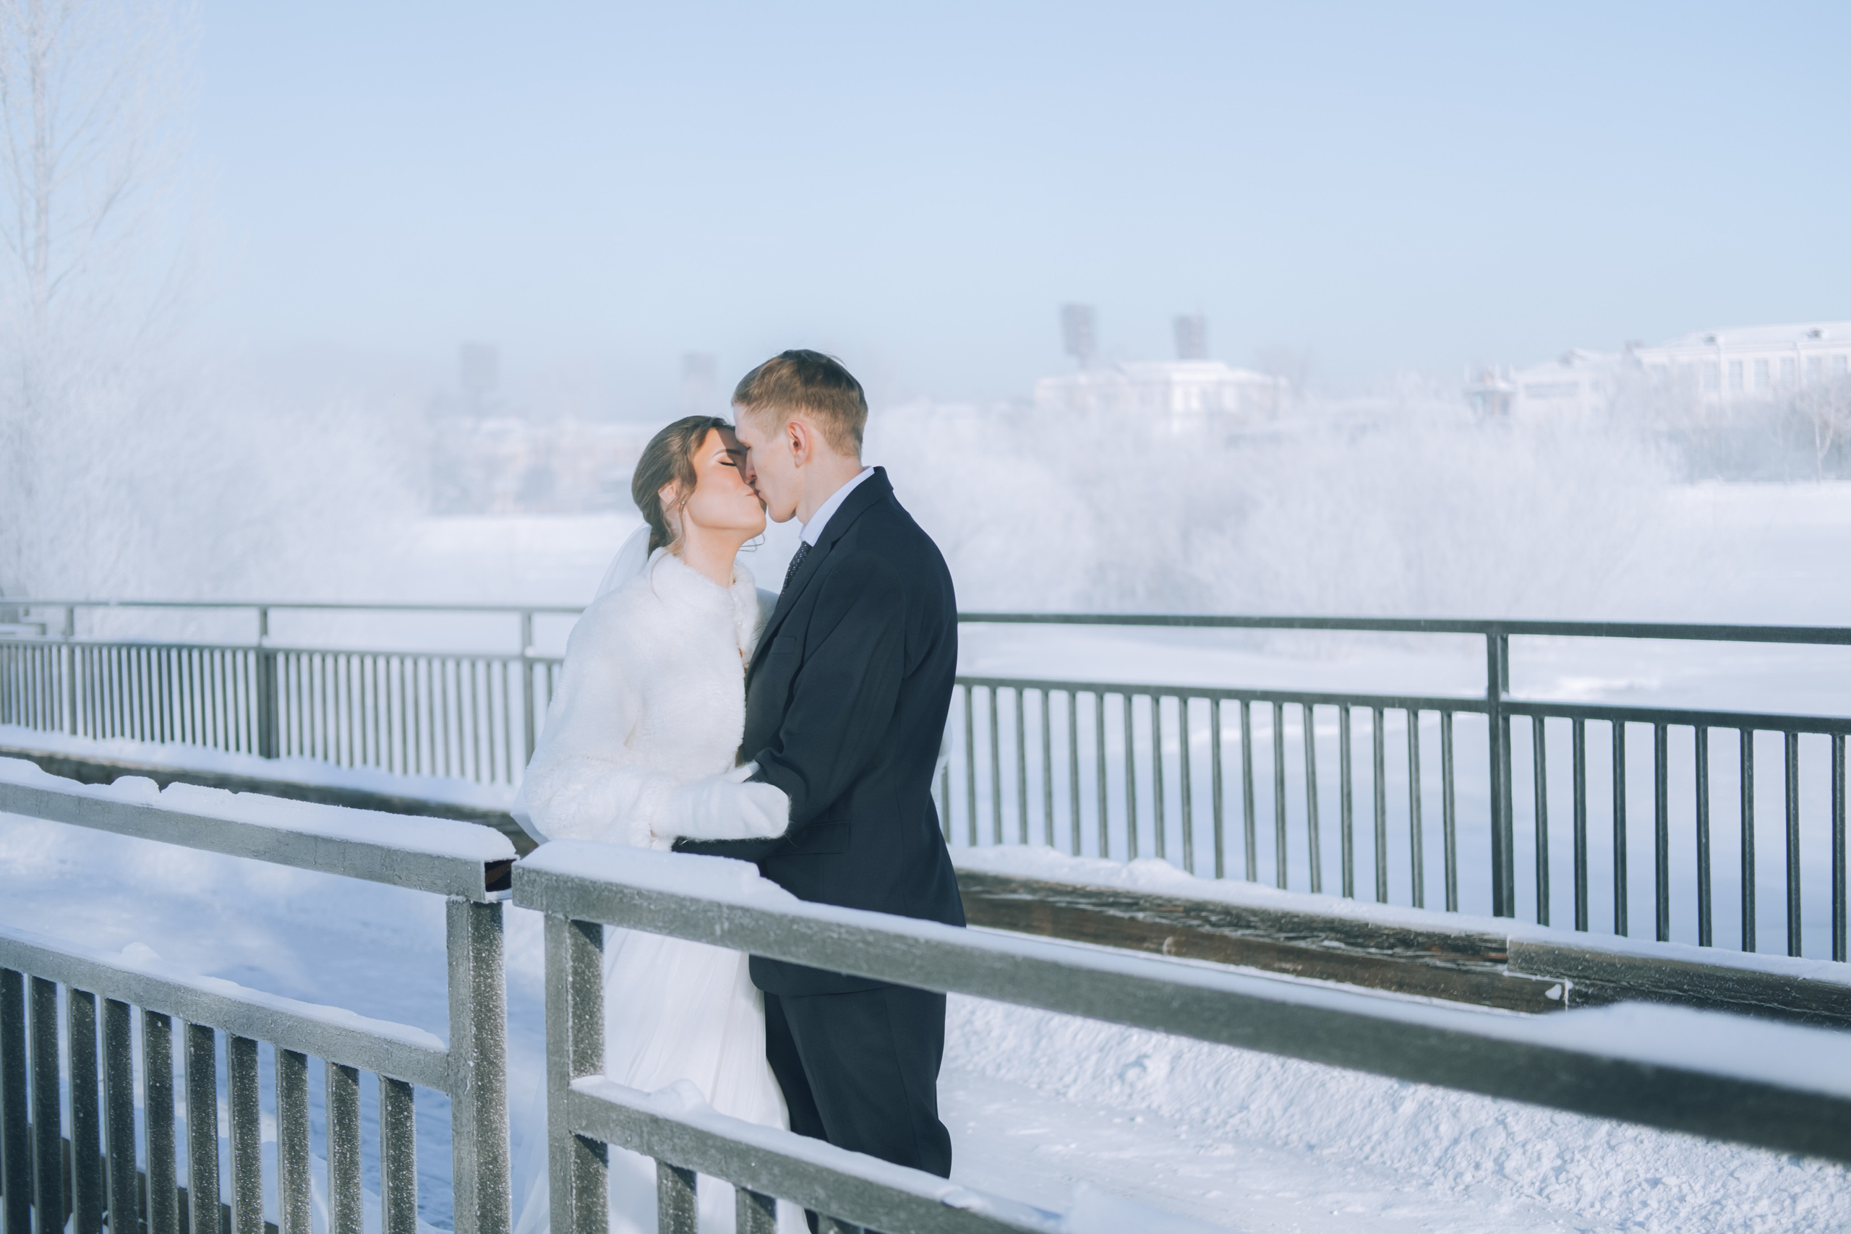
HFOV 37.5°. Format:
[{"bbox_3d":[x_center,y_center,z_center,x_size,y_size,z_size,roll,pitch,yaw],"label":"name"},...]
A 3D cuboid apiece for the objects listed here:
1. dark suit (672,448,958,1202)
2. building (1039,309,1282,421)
[{"bbox_3d":[-0.152,0.539,4.123,0.440,1.520,0.540,-2,2,-5],"label":"dark suit"},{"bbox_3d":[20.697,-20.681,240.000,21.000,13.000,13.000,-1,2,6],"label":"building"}]

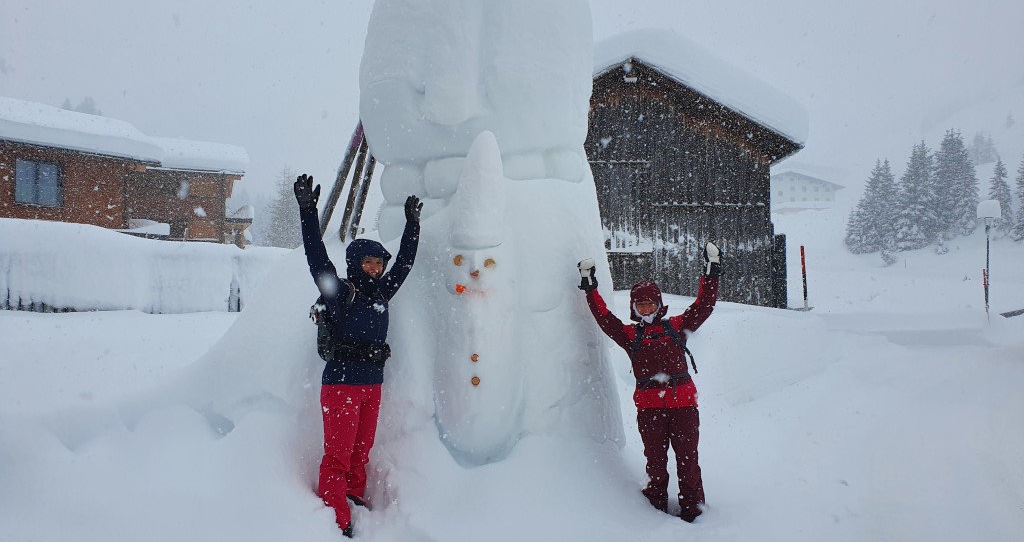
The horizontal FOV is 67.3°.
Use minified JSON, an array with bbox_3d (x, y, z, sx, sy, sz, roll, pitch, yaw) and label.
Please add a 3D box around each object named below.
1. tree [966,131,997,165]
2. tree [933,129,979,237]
[{"bbox_3d":[100.939,-26.281,165.000,6.800,7.400,6.000,0,-2,0],"label":"tree"},{"bbox_3d":[47.285,-9.329,82.000,5.000,11.500,5.000,0,-2,0],"label":"tree"}]

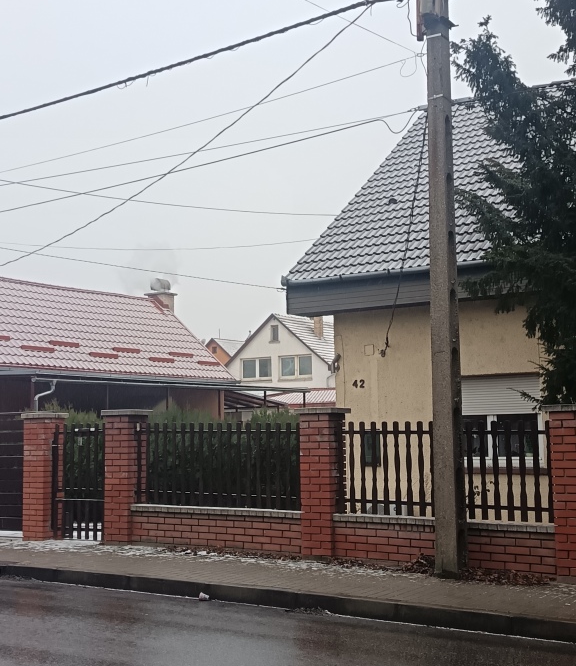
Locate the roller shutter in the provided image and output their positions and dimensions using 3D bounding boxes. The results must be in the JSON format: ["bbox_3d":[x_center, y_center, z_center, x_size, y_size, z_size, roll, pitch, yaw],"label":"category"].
[{"bbox_3d":[3.042,0.909,15.716,1.471,0.596,0.080,-4,-6,34],"label":"roller shutter"}]

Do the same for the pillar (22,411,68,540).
[{"bbox_3d":[-3.228,1.890,14.118,0.440,1.650,0.440,-4,-6,33],"label":"pillar"}]

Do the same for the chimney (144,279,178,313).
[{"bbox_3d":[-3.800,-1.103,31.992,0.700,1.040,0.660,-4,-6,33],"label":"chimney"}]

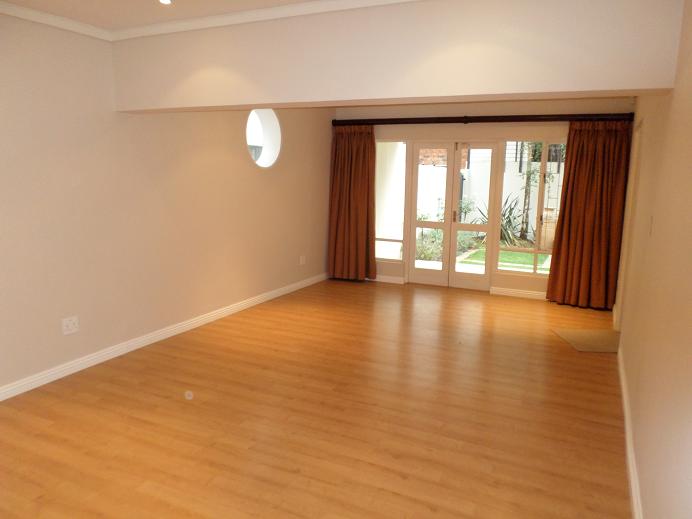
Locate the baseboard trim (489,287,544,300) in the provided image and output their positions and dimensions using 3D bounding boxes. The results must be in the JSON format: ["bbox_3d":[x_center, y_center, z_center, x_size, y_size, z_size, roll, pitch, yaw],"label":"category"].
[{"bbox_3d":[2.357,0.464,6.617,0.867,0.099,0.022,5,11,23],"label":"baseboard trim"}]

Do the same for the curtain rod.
[{"bbox_3d":[1.564,-1.811,6.463,3.808,0.080,0.080,5,11,23],"label":"curtain rod"}]

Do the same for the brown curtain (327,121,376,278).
[{"bbox_3d":[0.099,-0.800,7.282,0.700,2.234,0.175,5,11,23],"label":"brown curtain"}]

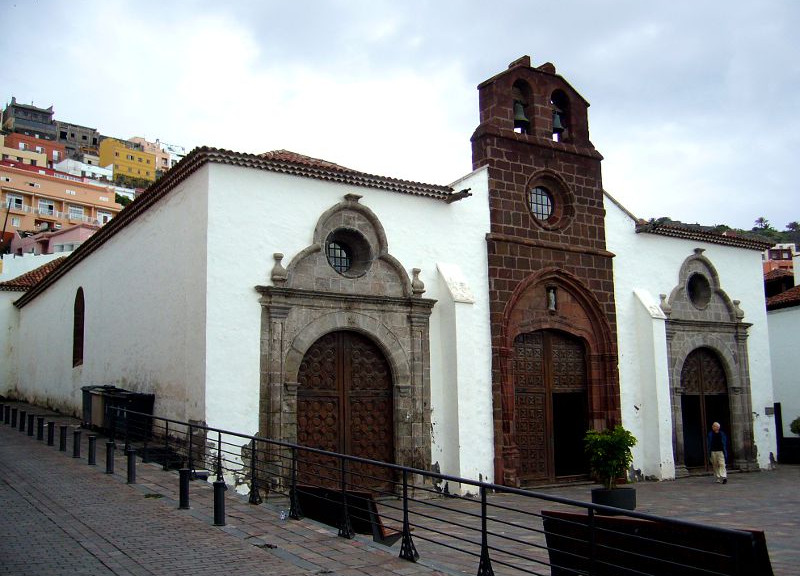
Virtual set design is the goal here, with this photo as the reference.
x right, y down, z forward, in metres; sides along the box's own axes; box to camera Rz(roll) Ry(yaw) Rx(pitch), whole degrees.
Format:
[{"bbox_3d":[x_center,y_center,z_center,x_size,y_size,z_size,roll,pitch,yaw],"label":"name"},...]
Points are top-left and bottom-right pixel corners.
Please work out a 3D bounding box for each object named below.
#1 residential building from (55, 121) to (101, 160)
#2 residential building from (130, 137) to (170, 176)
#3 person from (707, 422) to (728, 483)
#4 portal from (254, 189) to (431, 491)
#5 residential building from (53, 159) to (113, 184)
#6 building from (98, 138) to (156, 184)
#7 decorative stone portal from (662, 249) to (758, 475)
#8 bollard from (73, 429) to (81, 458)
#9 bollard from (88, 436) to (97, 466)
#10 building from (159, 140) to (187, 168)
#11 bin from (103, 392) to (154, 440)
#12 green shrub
[{"bbox_3d":[-76.761,-34.968,192.492,8.500,8.000,9.000,6,-11,-39],"label":"residential building"},{"bbox_3d":[-73.907,-38.782,238.558,10.000,9.000,10.000,4,-10,-32],"label":"residential building"},{"bbox_3d":[8.944,4.684,22.949,0.550,1.710,0.400,-2,-9,8],"label":"person"},{"bbox_3d":[-1.173,1.393,19.565,4.800,7.350,0.600,5,-10,-34],"label":"portal"},{"bbox_3d":[-68.903,-25.230,175.846,10.000,4.500,8.000,6,-11,-39],"label":"residential building"},{"bbox_3d":[-68.106,-31.397,202.047,11.000,8.500,11.000,4,-10,-32],"label":"building"},{"bbox_3d":[10.271,2.428,27.199,4.800,7.424,0.600,5,-10,-34],"label":"decorative stone portal"},{"bbox_3d":[-6.530,3.170,16.372,0.140,0.550,0.140,5,-10,-34],"label":"bollard"},{"bbox_3d":[-5.855,3.105,15.431,0.140,0.550,0.140,5,-10,-34],"label":"bollard"},{"bbox_3d":[-69.723,-40.364,248.896,8.000,8.000,9.000,4,-10,-32],"label":"building"},{"bbox_3d":[-6.800,3.169,20.133,0.800,1.200,1.200,5,-11,-37],"label":"bin"},{"bbox_3d":[4.680,3.780,17.985,1.120,1.460,1.120,-1,-9,0],"label":"green shrub"}]

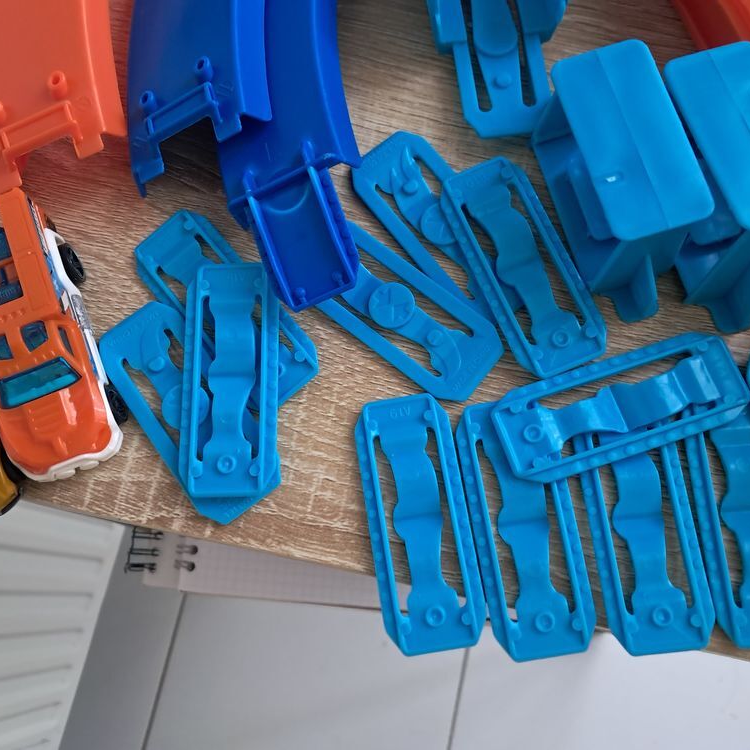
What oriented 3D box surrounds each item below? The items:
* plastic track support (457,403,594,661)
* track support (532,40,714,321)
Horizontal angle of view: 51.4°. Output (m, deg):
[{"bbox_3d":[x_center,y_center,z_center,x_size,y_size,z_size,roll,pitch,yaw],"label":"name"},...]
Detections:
[{"bbox_3d":[0.040,0.040,0.210,0.027,0.006,0.068,-10,74,1],"label":"plastic track support"},{"bbox_3d":[0.067,-0.051,0.212,0.027,0.032,0.067,-14,73,-1],"label":"track support"}]

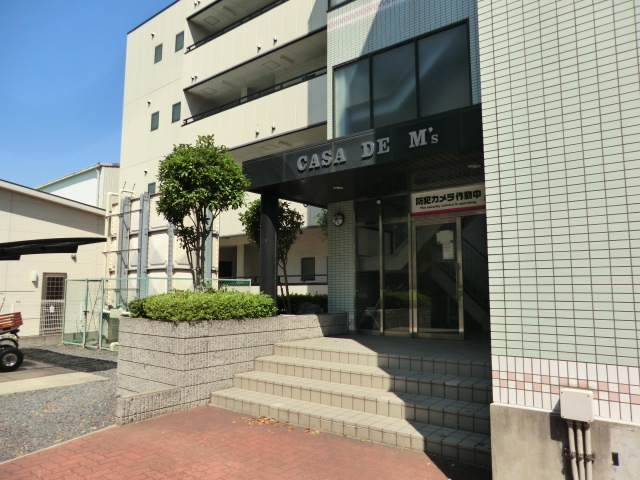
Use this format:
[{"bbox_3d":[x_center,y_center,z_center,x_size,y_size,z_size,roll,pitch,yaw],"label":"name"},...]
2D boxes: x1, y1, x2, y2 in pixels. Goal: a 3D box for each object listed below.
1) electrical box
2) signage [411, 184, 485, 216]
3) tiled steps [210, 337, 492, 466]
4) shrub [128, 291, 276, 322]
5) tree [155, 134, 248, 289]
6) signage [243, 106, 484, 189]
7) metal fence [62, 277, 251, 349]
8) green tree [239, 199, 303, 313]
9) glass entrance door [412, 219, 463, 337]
[{"bbox_3d":[1.468,0.938,2.530,0.159,0.163,0.070,-5,-9,37],"label":"electrical box"},{"bbox_3d":[2.126,-0.670,7.471,1.270,0.380,0.060,-5,-9,37],"label":"signage"},{"bbox_3d":[1.048,1.835,5.941,3.840,0.700,3.170,-5,-9,37],"label":"tiled steps"},{"bbox_3d":[-1.750,0.985,6.802,1.580,0.420,1.750,-5,-9,37],"label":"shrub"},{"bbox_3d":[-1.835,-0.264,6.850,1.360,2.790,1.340,-5,-9,37],"label":"tree"},{"bbox_3d":[0.434,-1.208,6.123,4.280,0.490,0.180,-5,-9,37],"label":"signage"},{"bbox_3d":[-4.723,2.096,12.947,4.180,1.820,3.350,-5,-9,37],"label":"metal fence"},{"bbox_3d":[-0.915,0.333,8.255,1.160,2.030,1.130,0,-7,0],"label":"green tree"},{"bbox_3d":[1.959,0.627,7.525,0.920,2.085,0.080,-5,-9,37],"label":"glass entrance door"}]

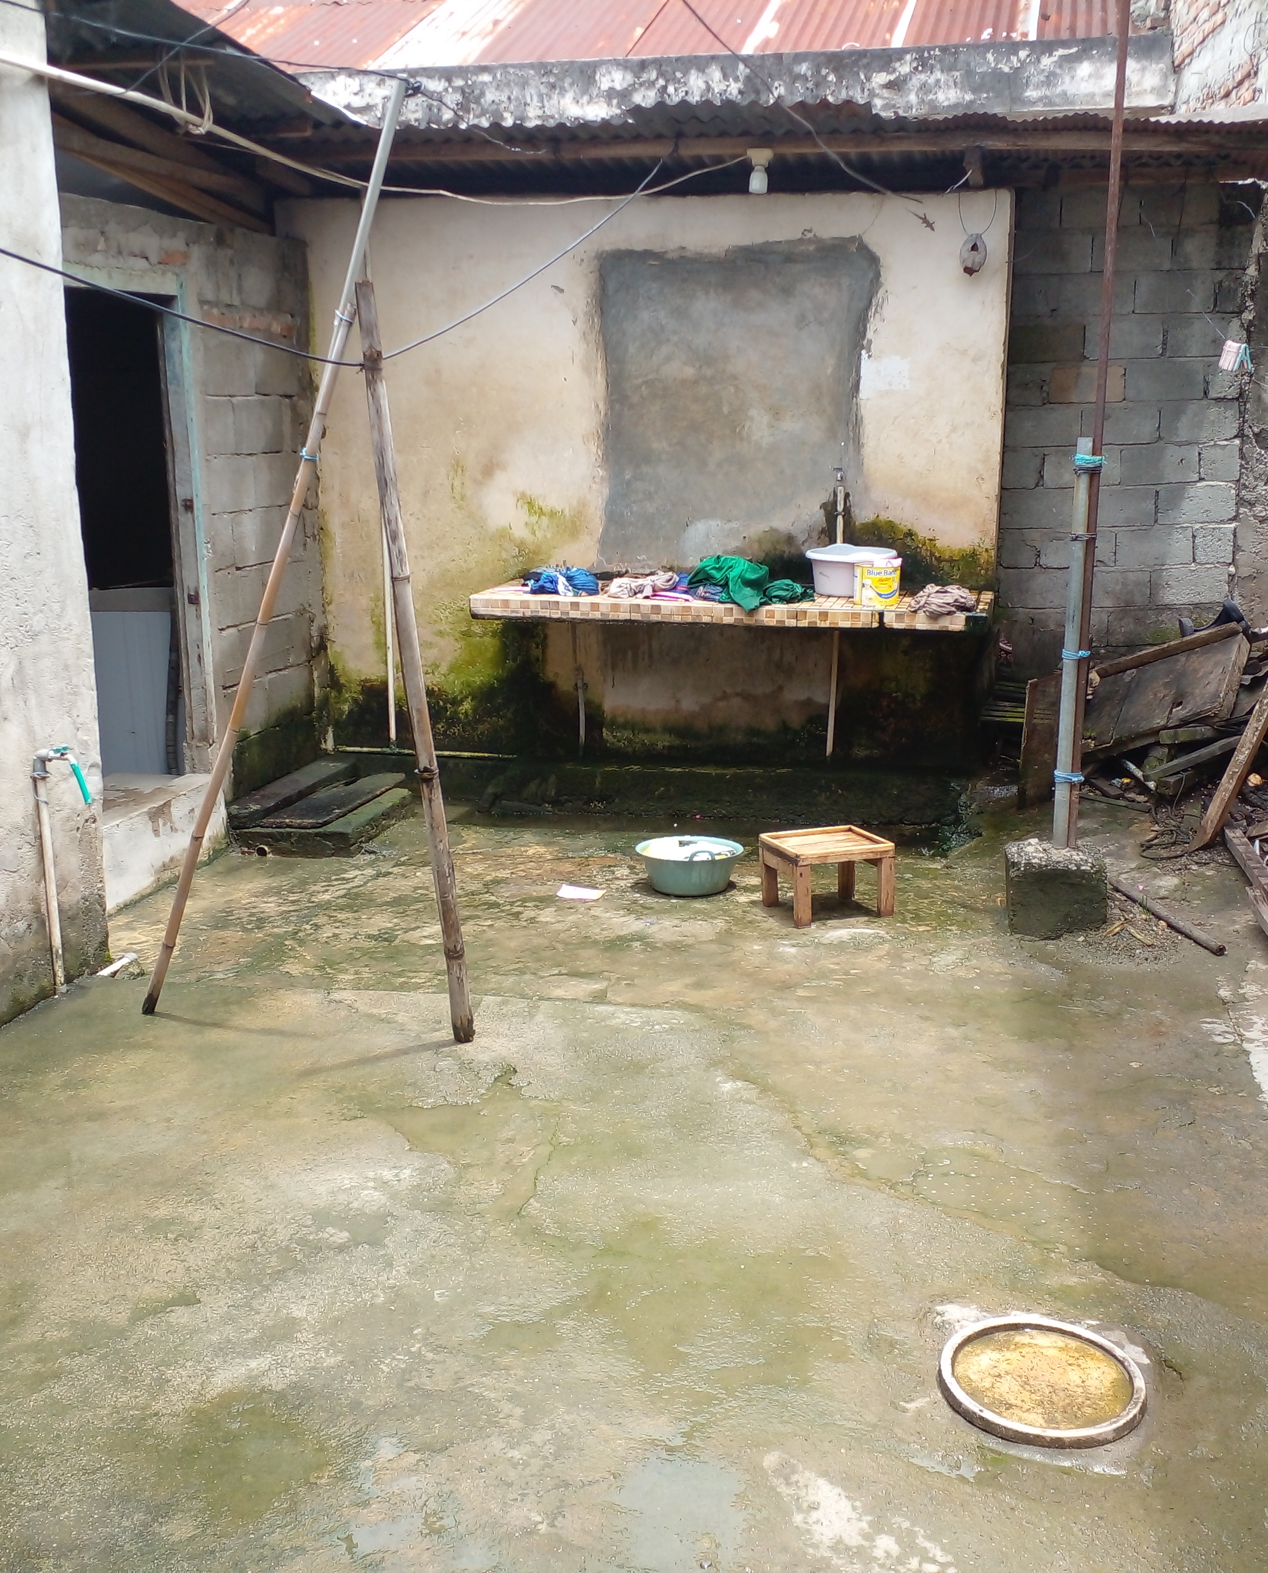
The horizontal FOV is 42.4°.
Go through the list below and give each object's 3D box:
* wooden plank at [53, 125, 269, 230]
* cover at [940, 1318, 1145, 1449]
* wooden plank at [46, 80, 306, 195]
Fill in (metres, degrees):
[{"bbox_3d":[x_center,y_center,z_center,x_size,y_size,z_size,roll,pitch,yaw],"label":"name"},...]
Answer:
[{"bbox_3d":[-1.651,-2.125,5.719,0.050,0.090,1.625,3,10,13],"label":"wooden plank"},{"bbox_3d":[0.635,0.922,2.547,0.308,0.028,0.308,3,13,12],"label":"cover"},{"bbox_3d":[-1.559,-2.269,5.768,0.060,0.110,1.955,3,12,13],"label":"wooden plank"}]

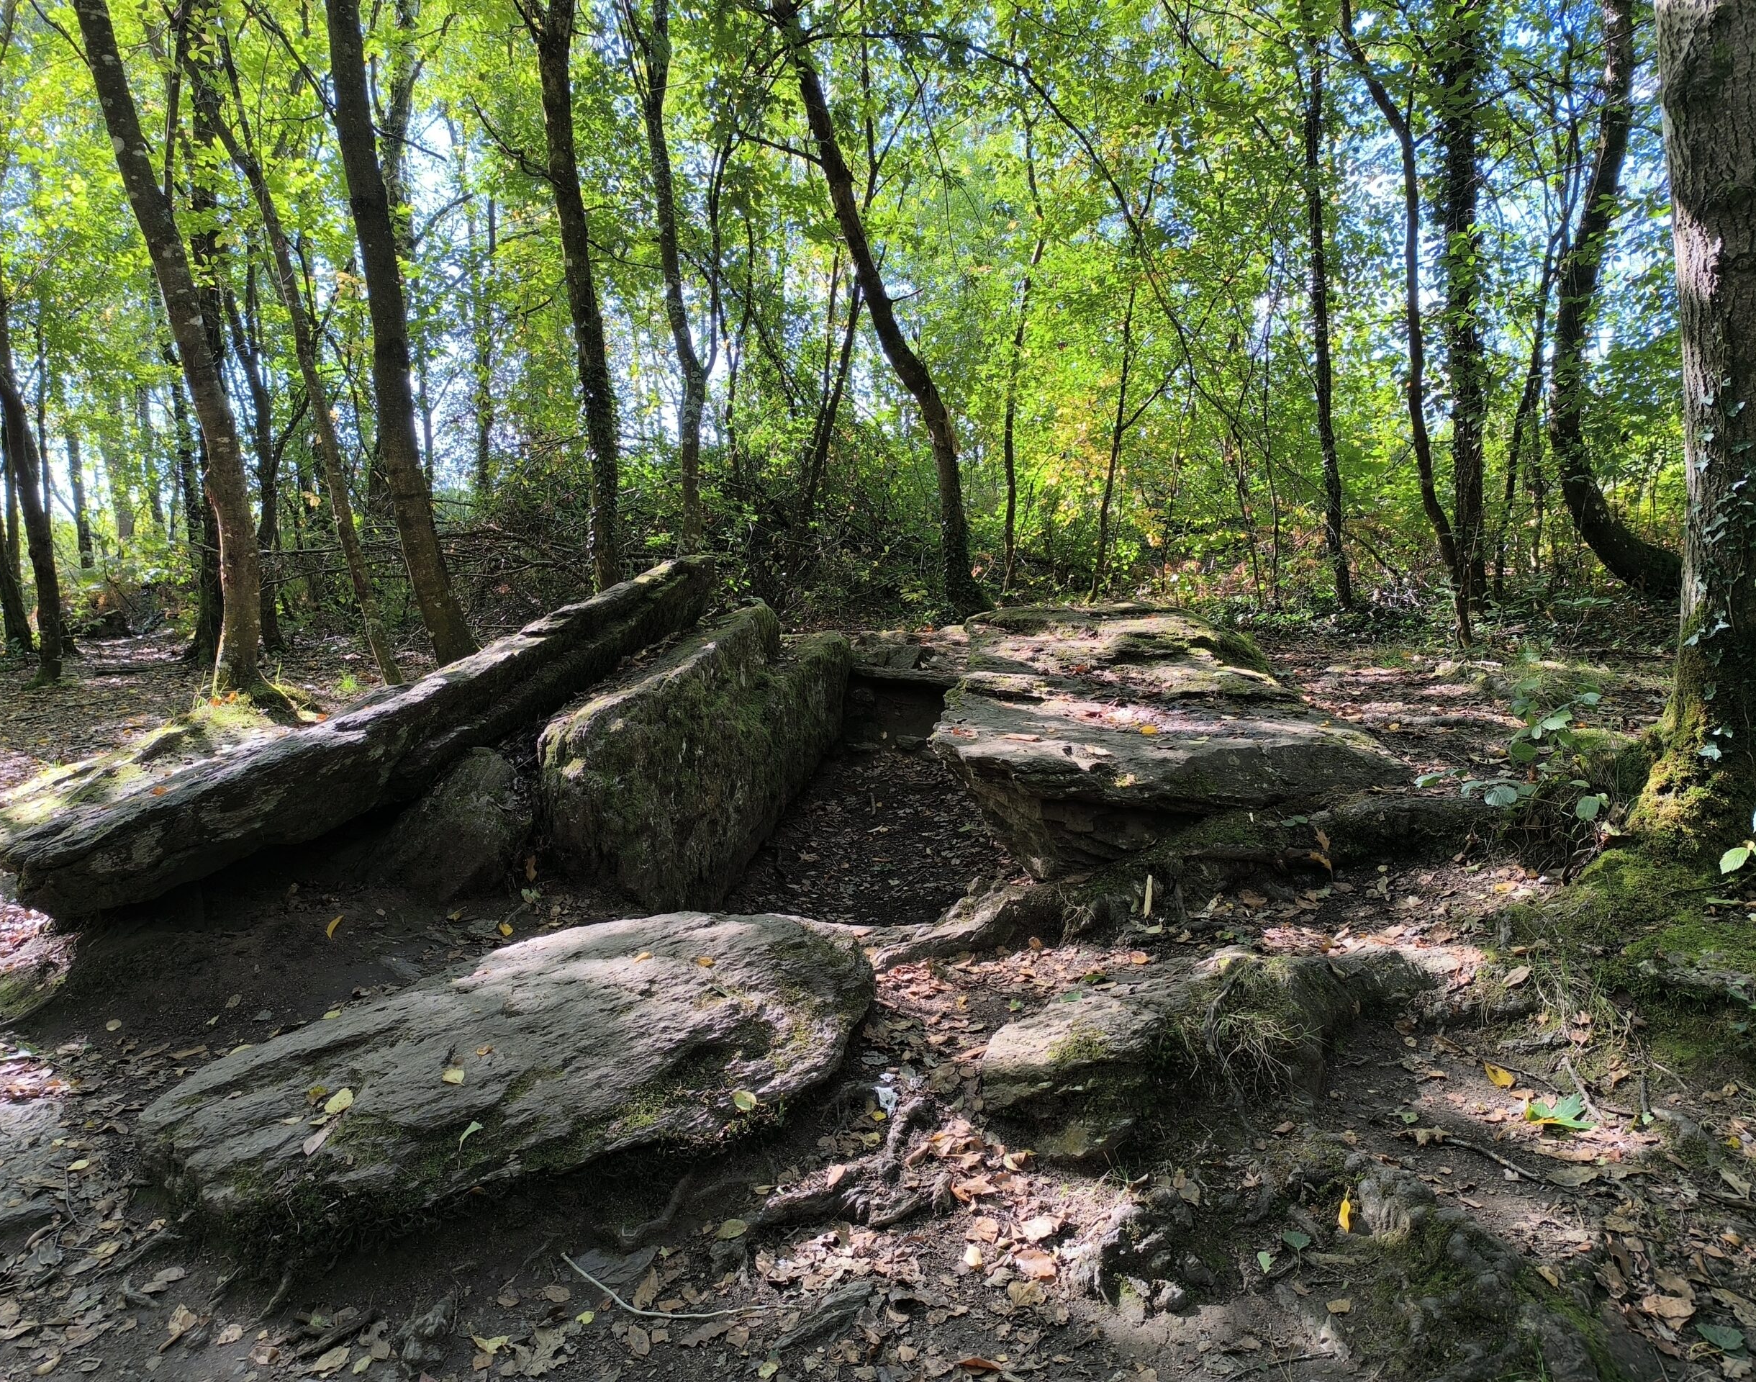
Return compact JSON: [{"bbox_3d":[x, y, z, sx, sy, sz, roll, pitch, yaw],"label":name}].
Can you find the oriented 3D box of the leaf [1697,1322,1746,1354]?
[{"bbox_3d":[1.549,1.189,2.250,0.095,0.018,0.060,4,7,30],"label":"leaf"}]

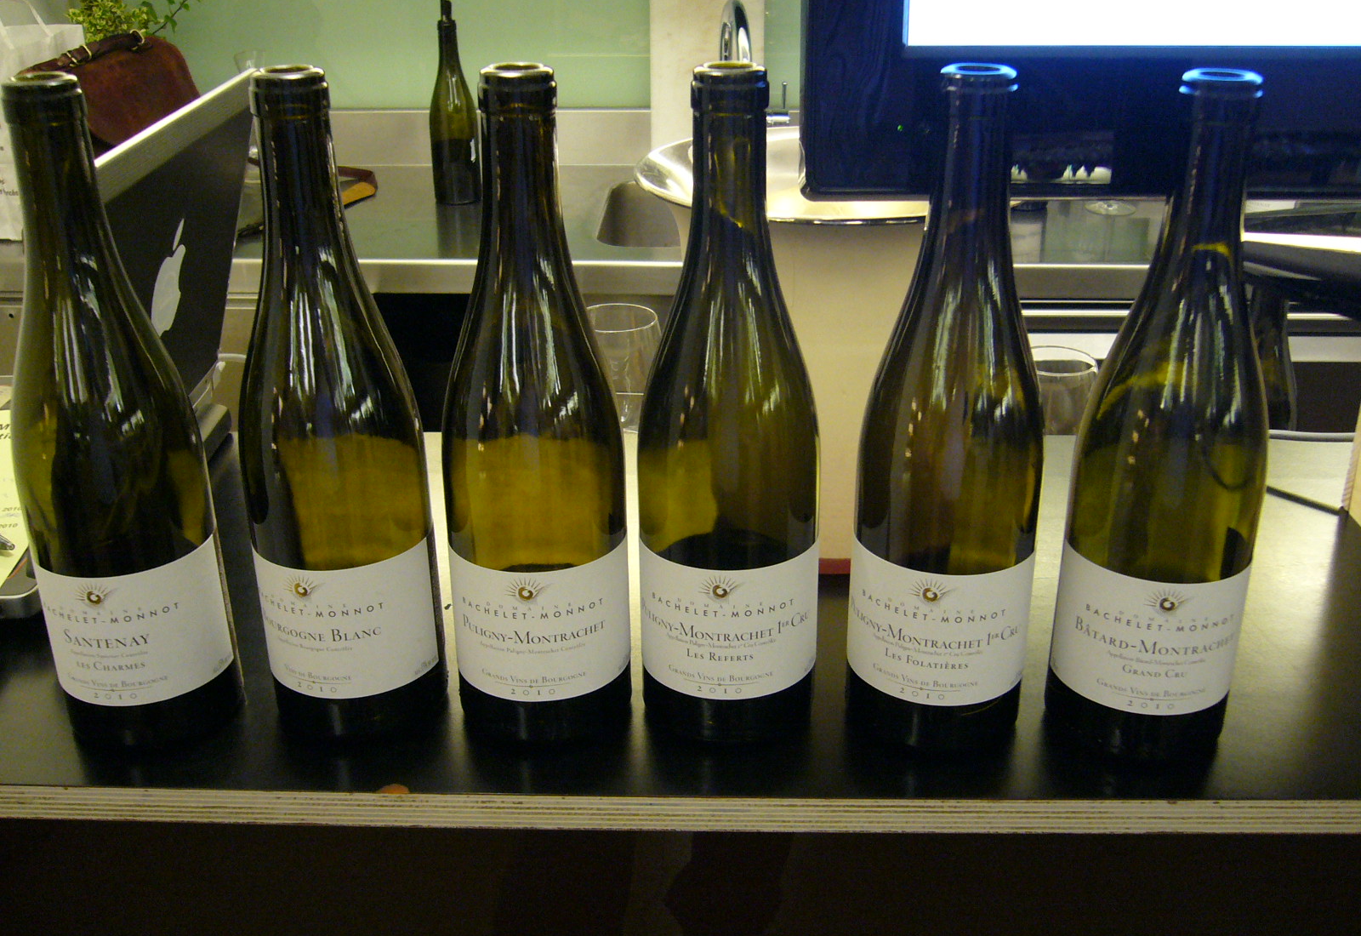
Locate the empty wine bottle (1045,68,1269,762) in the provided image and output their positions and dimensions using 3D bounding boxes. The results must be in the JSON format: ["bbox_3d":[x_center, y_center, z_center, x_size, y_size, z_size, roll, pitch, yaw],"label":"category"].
[{"bbox_3d":[0.213,-0.019,0.594,0.082,0.297,0.082,4,23,10],"label":"empty wine bottle"}]

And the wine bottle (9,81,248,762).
[{"bbox_3d":[-0.254,-0.021,0.608,0.082,0.297,0.082,-1,23,0],"label":"wine bottle"}]

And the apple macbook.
[{"bbox_3d":[-0.411,-0.090,0.826,0.281,0.255,0.325,-2,23,-4],"label":"apple macbook"}]

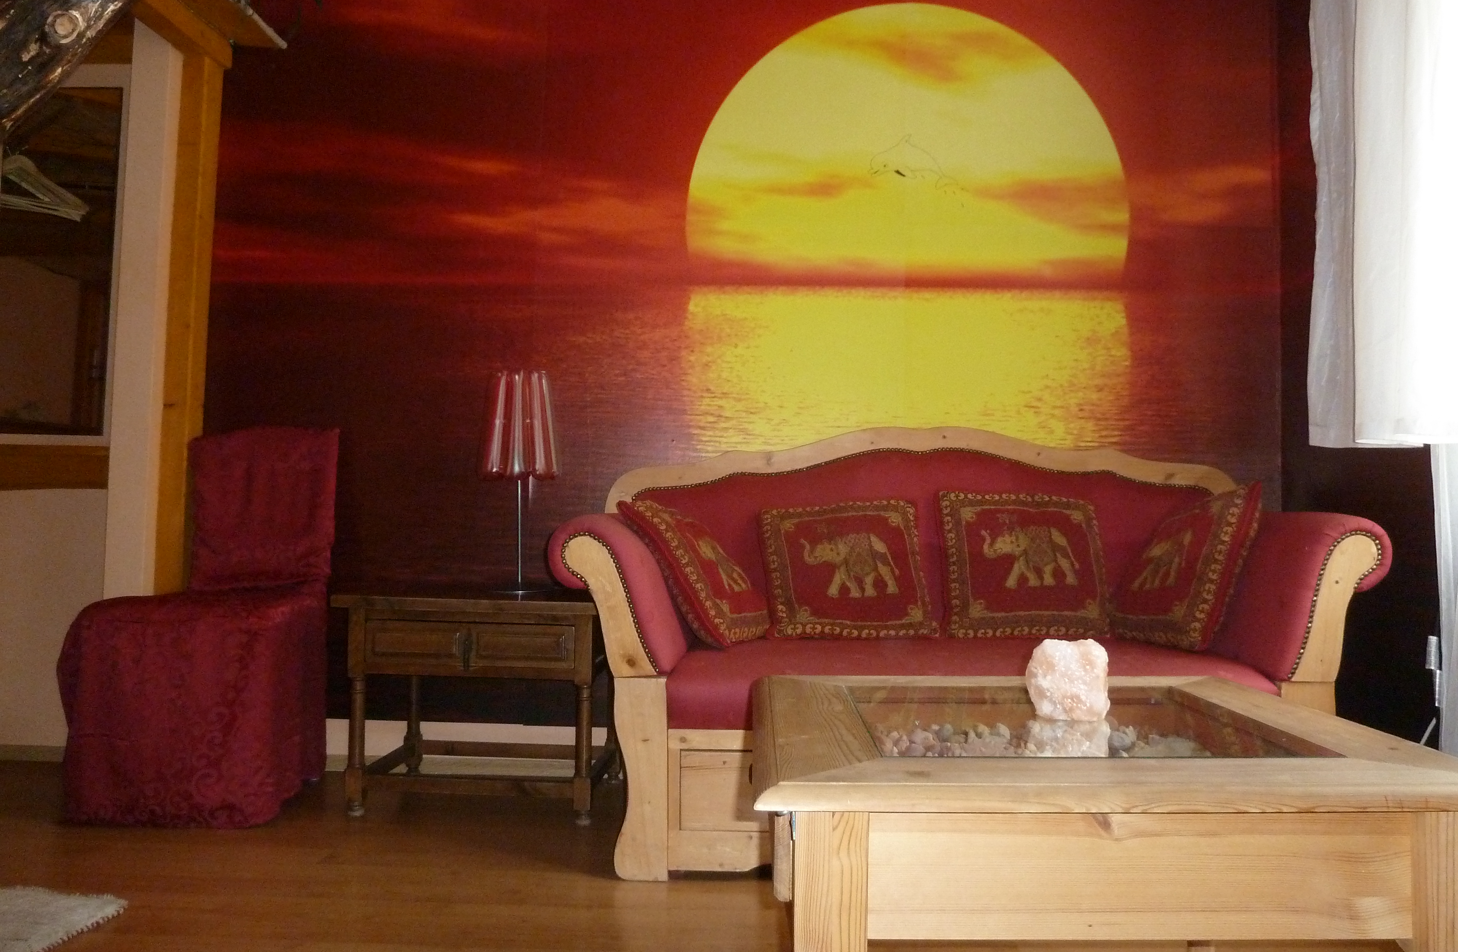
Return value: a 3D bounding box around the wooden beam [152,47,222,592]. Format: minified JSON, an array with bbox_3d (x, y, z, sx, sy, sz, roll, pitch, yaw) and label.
[{"bbox_3d":[-1.588,-0.184,3.061,0.105,2.067,0.115,1,-2,1],"label":"wooden beam"}]

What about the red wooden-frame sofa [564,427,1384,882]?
[{"bbox_3d":[0.521,0.364,2.614,1.733,1.026,0.790,1,-2,1],"label":"red wooden-frame sofa"}]

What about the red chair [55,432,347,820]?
[{"bbox_3d":[-1.339,0.348,2.766,0.486,0.996,0.547,1,-2,1],"label":"red chair"}]

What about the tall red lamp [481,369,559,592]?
[{"bbox_3d":[-0.561,0.012,2.833,0.194,0.600,0.194,1,-2,1],"label":"tall red lamp"}]

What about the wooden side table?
[{"bbox_3d":[-0.646,0.592,2.825,0.684,0.547,0.464,1,-3,4],"label":"wooden side table"}]

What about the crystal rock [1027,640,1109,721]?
[{"bbox_3d":[0.452,0.270,1.409,0.102,0.106,0.085,1,-2,1],"label":"crystal rock"}]

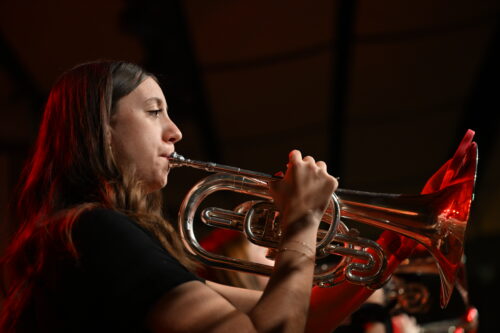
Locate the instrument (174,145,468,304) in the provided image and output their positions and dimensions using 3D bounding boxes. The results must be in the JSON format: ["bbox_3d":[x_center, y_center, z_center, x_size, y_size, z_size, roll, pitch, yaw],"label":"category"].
[{"bbox_3d":[0.095,0.050,1.560,0.482,0.268,0.265,10,-9,7],"label":"instrument"}]

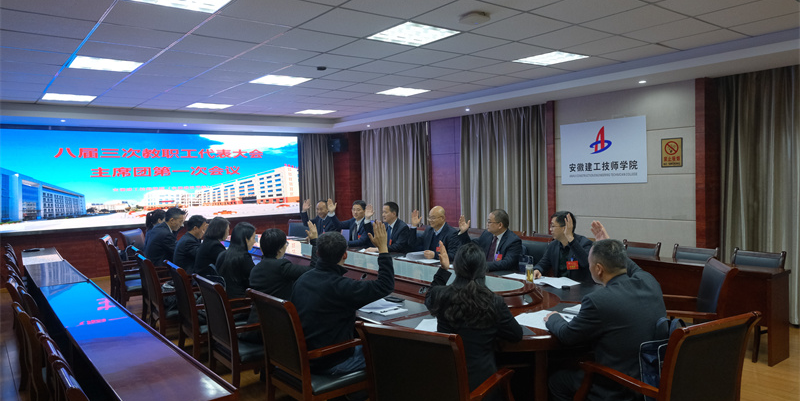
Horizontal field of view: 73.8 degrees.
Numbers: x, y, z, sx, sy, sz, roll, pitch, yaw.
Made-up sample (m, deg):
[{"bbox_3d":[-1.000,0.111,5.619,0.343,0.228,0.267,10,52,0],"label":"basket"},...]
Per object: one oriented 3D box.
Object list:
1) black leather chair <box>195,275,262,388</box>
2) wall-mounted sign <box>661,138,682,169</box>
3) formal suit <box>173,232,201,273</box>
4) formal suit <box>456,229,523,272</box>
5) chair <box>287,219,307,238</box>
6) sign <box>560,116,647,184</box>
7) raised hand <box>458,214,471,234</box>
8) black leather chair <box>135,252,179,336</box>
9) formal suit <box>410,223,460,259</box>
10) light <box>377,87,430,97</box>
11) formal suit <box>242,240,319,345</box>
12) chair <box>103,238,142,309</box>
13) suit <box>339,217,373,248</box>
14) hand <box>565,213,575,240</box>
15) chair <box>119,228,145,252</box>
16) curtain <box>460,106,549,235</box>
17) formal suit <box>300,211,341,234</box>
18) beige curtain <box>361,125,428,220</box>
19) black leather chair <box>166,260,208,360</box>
[{"bbox_3d":[-1.162,1.033,4.010,0.610,0.960,0.570,-4,4,-38],"label":"black leather chair"},{"bbox_3d":[3.142,-0.550,6.161,0.015,0.335,0.240,-4,4,-38],"label":"wall-mounted sign"},{"bbox_3d":[-2.333,0.671,5.889,0.450,0.660,0.500,-4,4,-38],"label":"formal suit"},{"bbox_3d":[0.879,0.578,5.481,0.450,0.660,0.570,-4,3,-32],"label":"formal suit"},{"bbox_3d":[-1.754,0.820,8.565,0.570,0.960,0.610,0,3,29],"label":"chair"},{"bbox_3d":[2.581,-0.616,6.837,0.040,0.800,1.200,-4,4,-38],"label":"sign"},{"bbox_3d":[0.680,0.237,5.601,0.115,0.195,0.070,-1,3,18],"label":"raised hand"},{"bbox_3d":[-2.128,0.991,5.169,0.620,0.980,0.570,-4,4,-38],"label":"black leather chair"},{"bbox_3d":[0.425,0.518,6.335,0.560,0.570,0.400,0,3,27],"label":"formal suit"},{"bbox_3d":[0.052,-1.492,7.289,0.590,0.070,0.590,-4,4,-38],"label":"light"},{"bbox_3d":[-0.898,0.680,3.990,0.540,0.720,0.520,-4,4,-38],"label":"formal suit"},{"bbox_3d":[-3.156,0.970,6.411,0.610,0.960,0.570,-4,4,-38],"label":"chair"},{"bbox_3d":[-0.586,0.525,7.496,0.540,0.660,0.450,1,4,41],"label":"suit"},{"bbox_3d":[1.415,0.217,4.450,0.060,0.215,0.085,-4,4,-35],"label":"hand"},{"bbox_3d":[-3.526,0.914,7.616,0.620,0.980,0.570,-2,3,5],"label":"chair"},{"bbox_3d":[1.583,-0.132,8.400,0.150,2.600,1.800,-4,4,-38],"label":"curtain"},{"bbox_3d":[-1.256,0.440,8.459,0.580,0.570,0.380,-1,3,19],"label":"formal suit"},{"bbox_3d":[-0.143,-0.157,10.623,0.150,2.580,2.150,-4,4,-38],"label":"beige curtain"},{"bbox_3d":[-1.690,1.012,4.727,0.610,0.960,0.570,-4,4,-38],"label":"black leather chair"}]

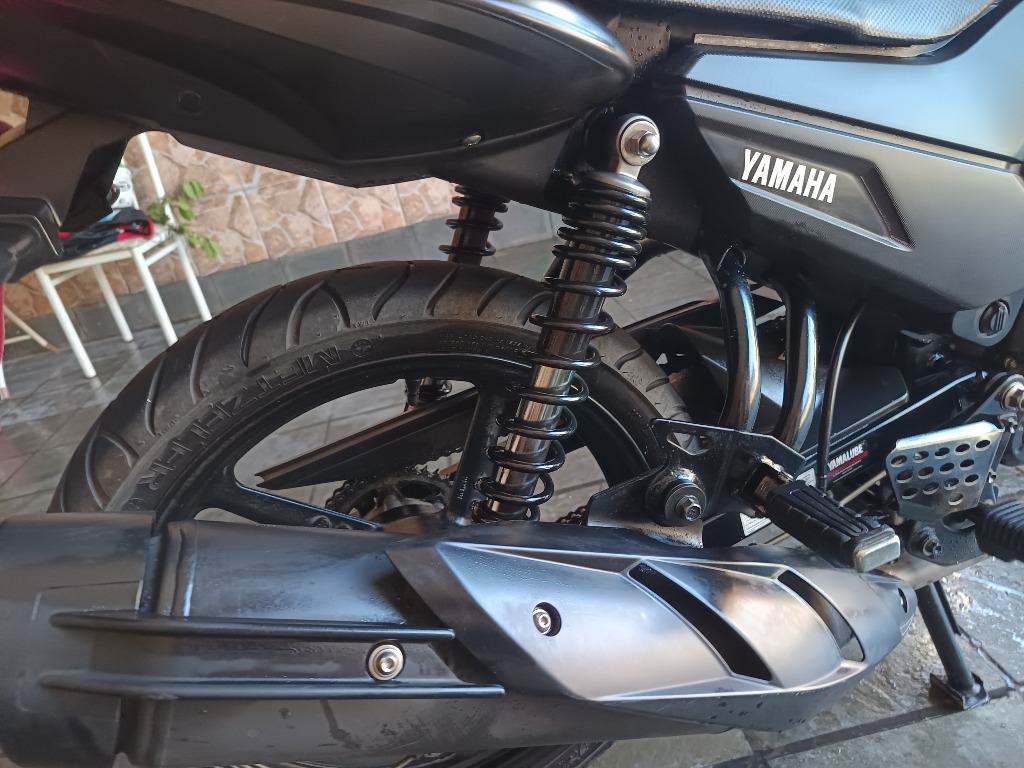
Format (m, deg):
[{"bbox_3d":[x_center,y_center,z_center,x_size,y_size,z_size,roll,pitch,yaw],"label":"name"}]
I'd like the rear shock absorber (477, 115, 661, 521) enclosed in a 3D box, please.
[{"bbox_3d":[0.027,-0.003,0.493,0.058,0.365,0.058,12,16,-23],"label":"rear shock absorber"}]

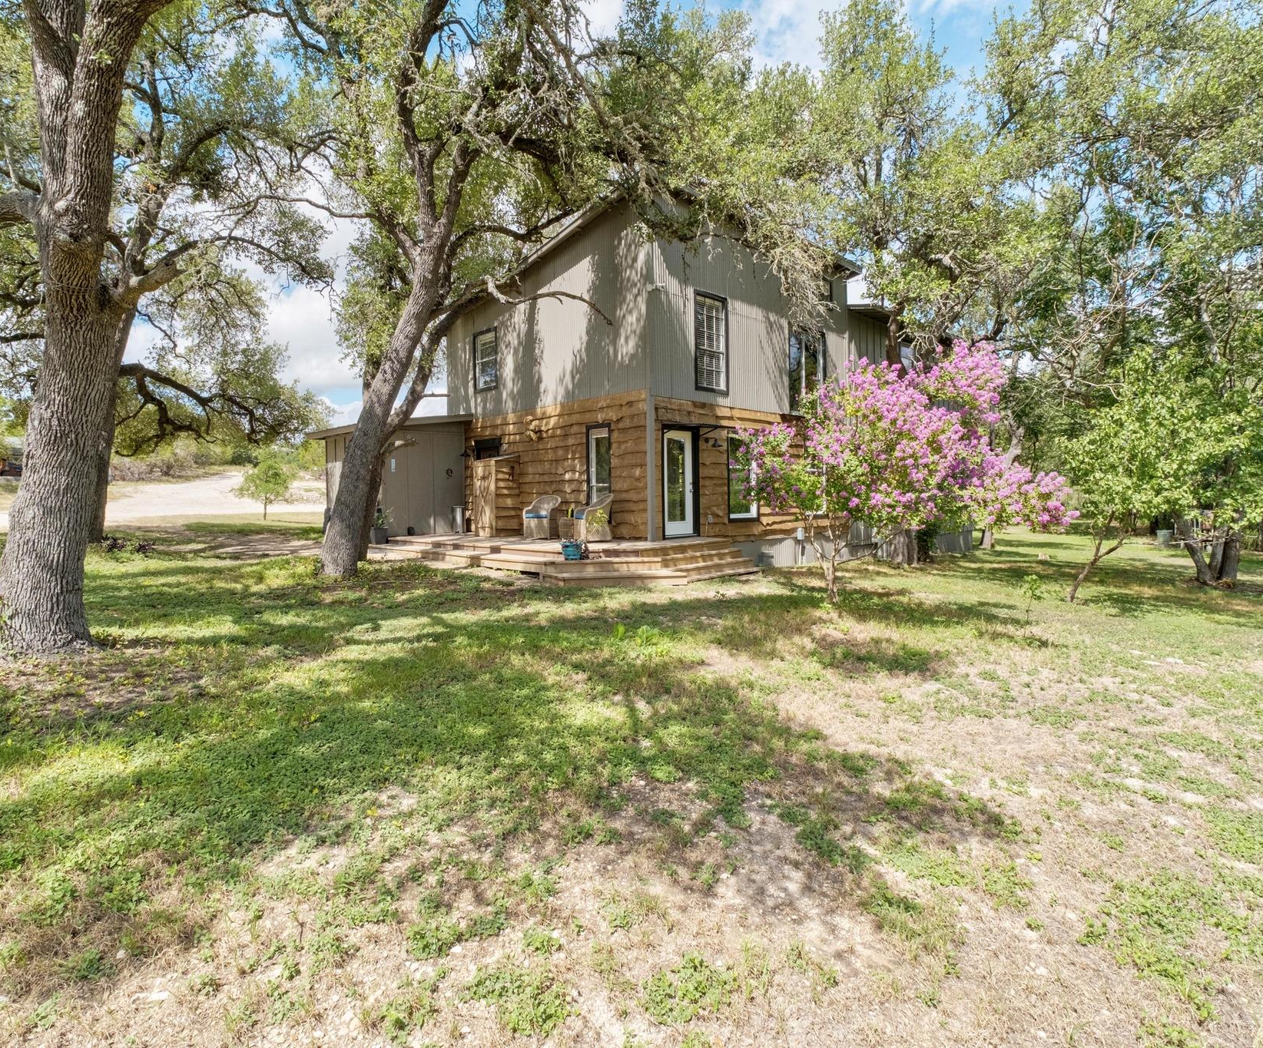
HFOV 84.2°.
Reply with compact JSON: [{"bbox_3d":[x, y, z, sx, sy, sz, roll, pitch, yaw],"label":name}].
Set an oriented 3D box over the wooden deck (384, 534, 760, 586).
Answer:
[{"bbox_3d":[-1.822,0.544,14.143,4.400,0.530,8.400,-3,3,-45],"label":"wooden deck"}]

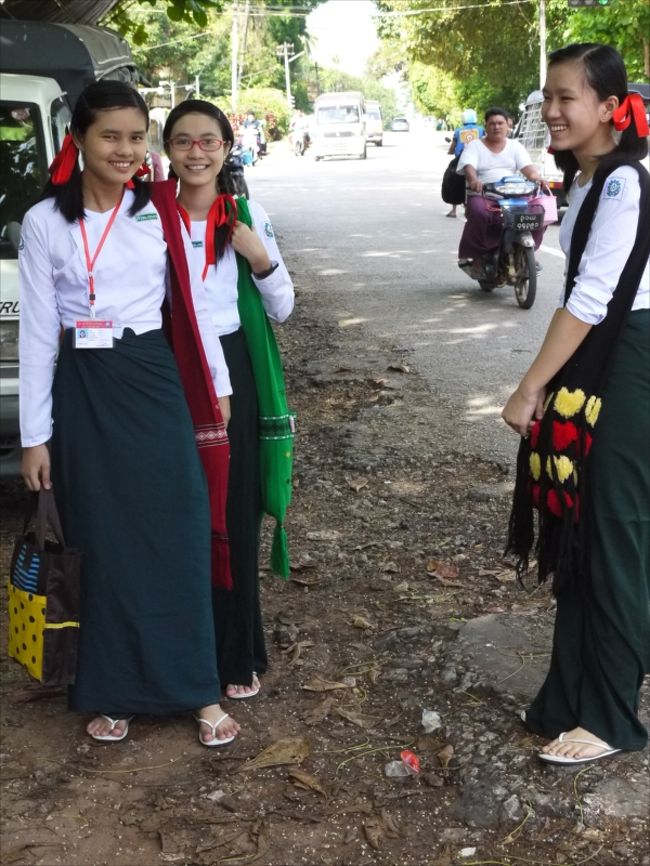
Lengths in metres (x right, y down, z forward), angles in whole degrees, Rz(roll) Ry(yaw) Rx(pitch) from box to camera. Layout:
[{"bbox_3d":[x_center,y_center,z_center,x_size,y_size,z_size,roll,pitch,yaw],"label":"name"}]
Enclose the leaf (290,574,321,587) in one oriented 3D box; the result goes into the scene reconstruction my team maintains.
[{"bbox_3d":[-0.065,0.490,5.142,0.100,0.025,0.080,0,12,0],"label":"leaf"}]

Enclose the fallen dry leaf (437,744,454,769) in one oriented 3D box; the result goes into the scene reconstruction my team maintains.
[{"bbox_3d":[0.281,0.753,3.613,0.042,0.022,0.090,-1,11,0],"label":"fallen dry leaf"}]

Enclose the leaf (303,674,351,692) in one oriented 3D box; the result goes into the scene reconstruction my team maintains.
[{"bbox_3d":[0.004,0.658,4.091,0.120,0.025,0.080,-1,11,0],"label":"leaf"}]

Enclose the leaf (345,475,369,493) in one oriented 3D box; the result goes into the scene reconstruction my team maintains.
[{"bbox_3d":[0.131,0.215,6.428,0.100,0.045,0.120,0,12,0],"label":"leaf"}]

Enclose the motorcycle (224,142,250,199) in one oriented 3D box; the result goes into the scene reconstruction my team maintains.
[{"bbox_3d":[-1.655,-4.104,24.986,0.700,1.070,1.880,-4,12,-20],"label":"motorcycle"}]

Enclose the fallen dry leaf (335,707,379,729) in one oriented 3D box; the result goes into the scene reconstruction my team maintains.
[{"bbox_3d":[0.081,0.731,3.984,0.060,0.022,0.125,-10,15,-39],"label":"fallen dry leaf"}]

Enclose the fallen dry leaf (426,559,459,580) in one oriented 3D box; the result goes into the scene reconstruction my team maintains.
[{"bbox_3d":[0.385,0.447,5.085,0.100,0.035,0.120,-1,11,0],"label":"fallen dry leaf"}]

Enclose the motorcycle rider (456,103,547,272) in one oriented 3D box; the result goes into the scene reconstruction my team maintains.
[{"bbox_3d":[1.412,-1.962,12.483,0.650,1.303,0.720,-2,12,-8],"label":"motorcycle rider"}]

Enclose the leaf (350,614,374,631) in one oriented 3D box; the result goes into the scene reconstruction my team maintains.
[{"bbox_3d":[0.111,0.559,4.579,0.045,0.022,0.085,-8,13,-31],"label":"leaf"}]

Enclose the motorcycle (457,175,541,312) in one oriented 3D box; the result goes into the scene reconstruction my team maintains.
[{"bbox_3d":[1.506,-1.644,13.091,0.680,1.040,1.860,-2,12,-8],"label":"motorcycle"}]

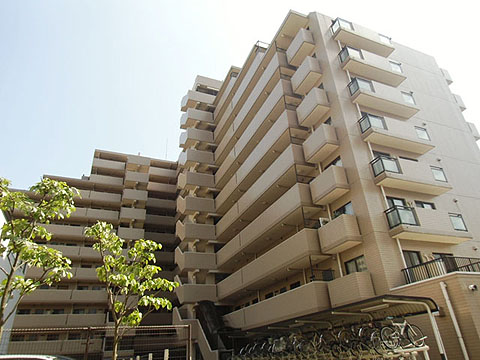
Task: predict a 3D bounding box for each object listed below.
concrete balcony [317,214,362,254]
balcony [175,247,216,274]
[{"bbox_3d":[5.059,2.818,16.916,0.833,1.319,2.131,8,-31,-21],"label":"concrete balcony"},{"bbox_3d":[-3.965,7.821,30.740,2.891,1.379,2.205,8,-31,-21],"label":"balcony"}]

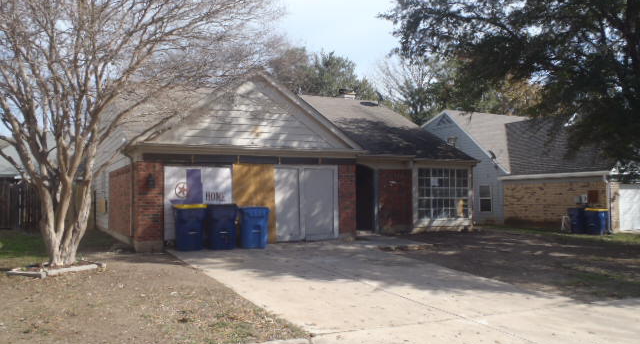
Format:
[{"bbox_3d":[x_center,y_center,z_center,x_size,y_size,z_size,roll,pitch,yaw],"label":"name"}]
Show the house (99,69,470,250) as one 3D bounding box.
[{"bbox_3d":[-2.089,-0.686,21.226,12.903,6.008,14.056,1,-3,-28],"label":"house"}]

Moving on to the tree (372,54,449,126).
[{"bbox_3d":[6.885,-2.783,38.721,5.600,11.851,5.600,1,-3,-28],"label":"tree"}]

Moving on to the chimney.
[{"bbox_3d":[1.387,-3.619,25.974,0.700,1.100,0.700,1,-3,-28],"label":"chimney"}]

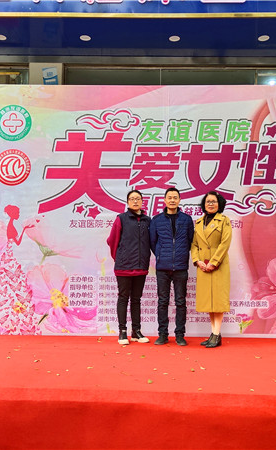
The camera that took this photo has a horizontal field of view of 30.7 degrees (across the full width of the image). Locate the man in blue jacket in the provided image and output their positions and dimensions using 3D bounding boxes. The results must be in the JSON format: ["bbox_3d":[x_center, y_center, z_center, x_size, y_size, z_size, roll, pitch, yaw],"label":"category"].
[{"bbox_3d":[0.380,0.430,5.540,0.480,1.710,0.340,1,-6,1],"label":"man in blue jacket"}]

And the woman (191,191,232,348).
[{"bbox_3d":[0.795,0.453,5.440,0.460,1.660,0.360,-1,-6,16],"label":"woman"}]

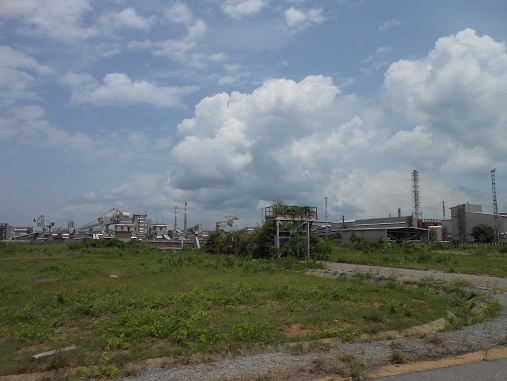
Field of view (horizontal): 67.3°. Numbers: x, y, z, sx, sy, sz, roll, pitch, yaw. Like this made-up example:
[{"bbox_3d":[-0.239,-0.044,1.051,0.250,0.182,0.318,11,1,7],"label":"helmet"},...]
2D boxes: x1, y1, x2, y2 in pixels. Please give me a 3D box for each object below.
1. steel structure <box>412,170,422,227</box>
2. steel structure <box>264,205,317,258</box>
[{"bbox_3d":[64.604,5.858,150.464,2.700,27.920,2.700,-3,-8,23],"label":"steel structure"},{"bbox_3d":[3.641,4.037,36.197,4.400,4.830,2.150,3,-8,-25],"label":"steel structure"}]

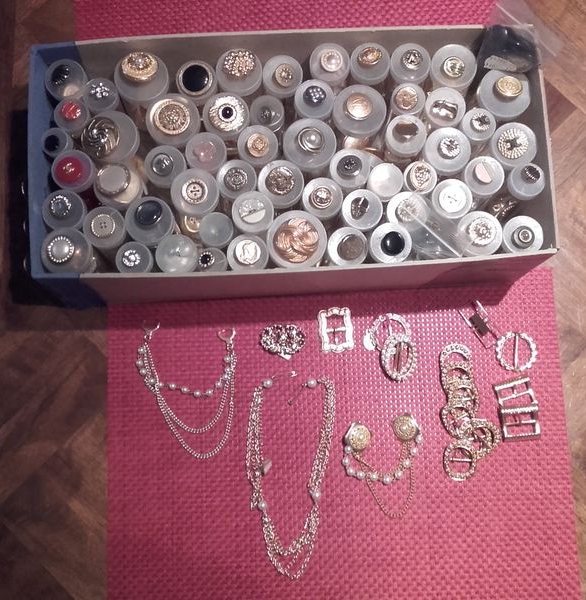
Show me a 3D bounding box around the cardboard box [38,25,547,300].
[{"bbox_3d":[-0.002,-0.090,0.599,0.335,0.114,0.156,-3,81,-2],"label":"cardboard box"}]

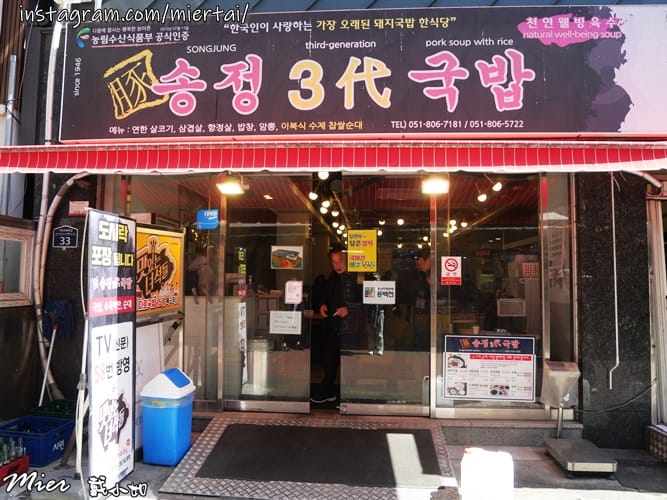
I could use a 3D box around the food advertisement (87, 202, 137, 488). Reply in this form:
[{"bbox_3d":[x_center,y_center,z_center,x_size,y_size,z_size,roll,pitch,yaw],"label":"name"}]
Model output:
[{"bbox_3d":[-1.508,0.657,3.148,0.050,1.820,0.500,-1,-4,9],"label":"food advertisement"}]

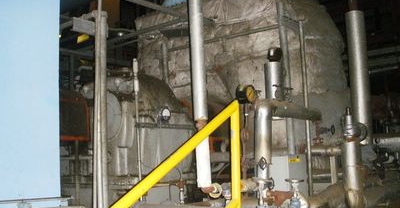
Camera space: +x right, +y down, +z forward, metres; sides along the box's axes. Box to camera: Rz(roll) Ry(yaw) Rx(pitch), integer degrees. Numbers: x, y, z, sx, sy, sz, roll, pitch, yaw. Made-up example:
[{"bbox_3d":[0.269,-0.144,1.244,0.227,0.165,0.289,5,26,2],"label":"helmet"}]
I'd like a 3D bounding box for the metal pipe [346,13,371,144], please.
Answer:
[{"bbox_3d":[1.529,-0.266,4.269,0.182,1.296,0.182,-2,-6,0],"label":"metal pipe"}]

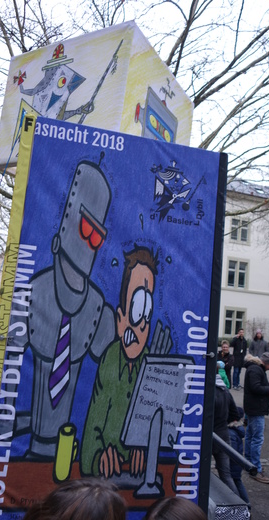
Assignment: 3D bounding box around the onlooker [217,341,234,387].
[{"bbox_3d":[1.936,2.571,8.800,0.500,1.640,0.360,4,-7,6],"label":"onlooker"}]

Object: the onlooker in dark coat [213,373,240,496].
[{"bbox_3d":[0.925,1.933,4.350,0.500,1.720,0.520,1,-8,31],"label":"onlooker in dark coat"}]

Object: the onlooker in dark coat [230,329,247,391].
[{"bbox_3d":[3.178,2.983,12.150,0.550,1.790,0.360,5,-6,0],"label":"onlooker in dark coat"}]

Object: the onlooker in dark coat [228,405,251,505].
[{"bbox_3d":[1.207,2.270,4.650,0.420,1.170,0.380,0,-8,39],"label":"onlooker in dark coat"}]

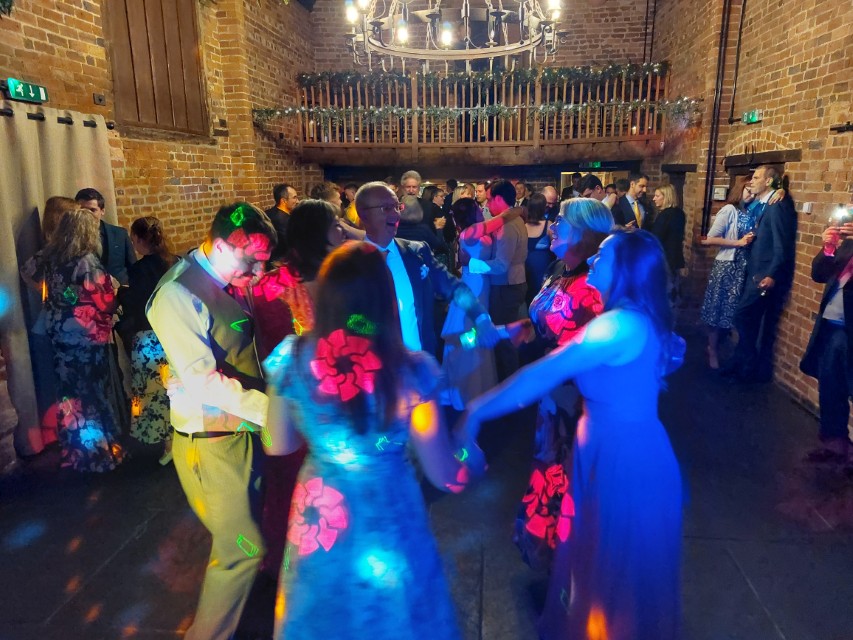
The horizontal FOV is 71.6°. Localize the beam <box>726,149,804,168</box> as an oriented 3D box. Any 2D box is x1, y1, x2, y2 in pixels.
[{"bbox_3d":[3.176,-1.523,5.667,0.130,0.130,1.767,2,13,9],"label":"beam"}]

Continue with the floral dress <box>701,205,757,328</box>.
[{"bbox_3d":[2.645,-0.485,5.176,0.420,1.100,0.440,6,14,23],"label":"floral dress"}]

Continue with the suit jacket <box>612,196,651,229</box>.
[{"bbox_3d":[2.299,-0.985,6.651,0.520,0.780,0.320,-4,14,-17],"label":"suit jacket"}]

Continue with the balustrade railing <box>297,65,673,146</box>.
[{"bbox_3d":[0.684,-2.806,7.816,4.956,0.948,0.200,2,13,9],"label":"balustrade railing"}]

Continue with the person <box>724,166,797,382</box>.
[{"bbox_3d":[2.770,-0.378,5.027,0.500,1.810,0.500,-1,13,-6],"label":"person"}]

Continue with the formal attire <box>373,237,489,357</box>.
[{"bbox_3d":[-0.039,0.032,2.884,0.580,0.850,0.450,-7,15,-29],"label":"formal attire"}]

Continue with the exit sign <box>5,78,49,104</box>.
[{"bbox_3d":[-2.568,-1.474,3.769,0.080,0.140,0.320,2,13,9],"label":"exit sign"}]

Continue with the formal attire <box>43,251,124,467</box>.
[{"bbox_3d":[-2.088,0.196,3.589,0.460,1.310,0.380,-1,13,-6],"label":"formal attire"}]

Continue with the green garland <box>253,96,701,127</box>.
[{"bbox_3d":[0.438,-2.250,6.354,4.719,0.260,0.200,2,13,9],"label":"green garland"}]

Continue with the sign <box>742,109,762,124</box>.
[{"bbox_3d":[3.162,-1.995,5.797,0.090,0.150,0.420,2,13,9],"label":"sign"}]

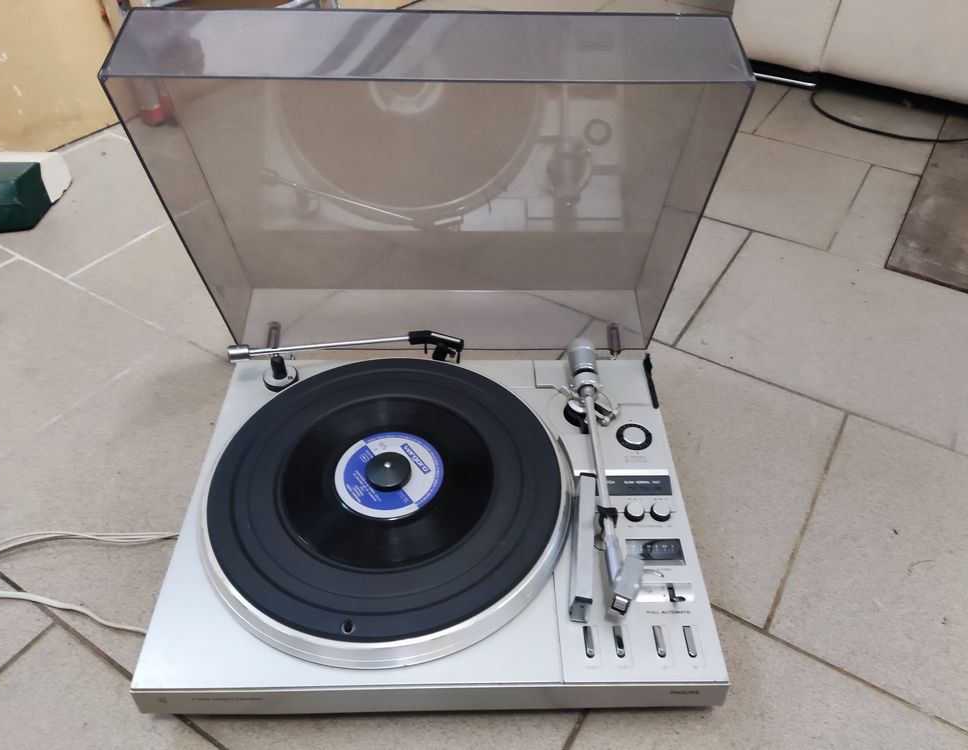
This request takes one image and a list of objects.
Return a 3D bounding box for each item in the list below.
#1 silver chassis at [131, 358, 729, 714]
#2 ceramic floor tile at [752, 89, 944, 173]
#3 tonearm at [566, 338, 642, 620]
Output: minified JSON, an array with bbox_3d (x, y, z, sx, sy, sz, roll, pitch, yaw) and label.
[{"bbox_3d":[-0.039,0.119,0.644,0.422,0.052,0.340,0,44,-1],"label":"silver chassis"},{"bbox_3d":[0.675,-0.447,1.298,0.299,0.010,0.297,24,48,22],"label":"ceramic floor tile"},{"bbox_3d":[0.098,0.073,0.610,0.042,0.045,0.275,0,44,-1],"label":"tonearm"}]

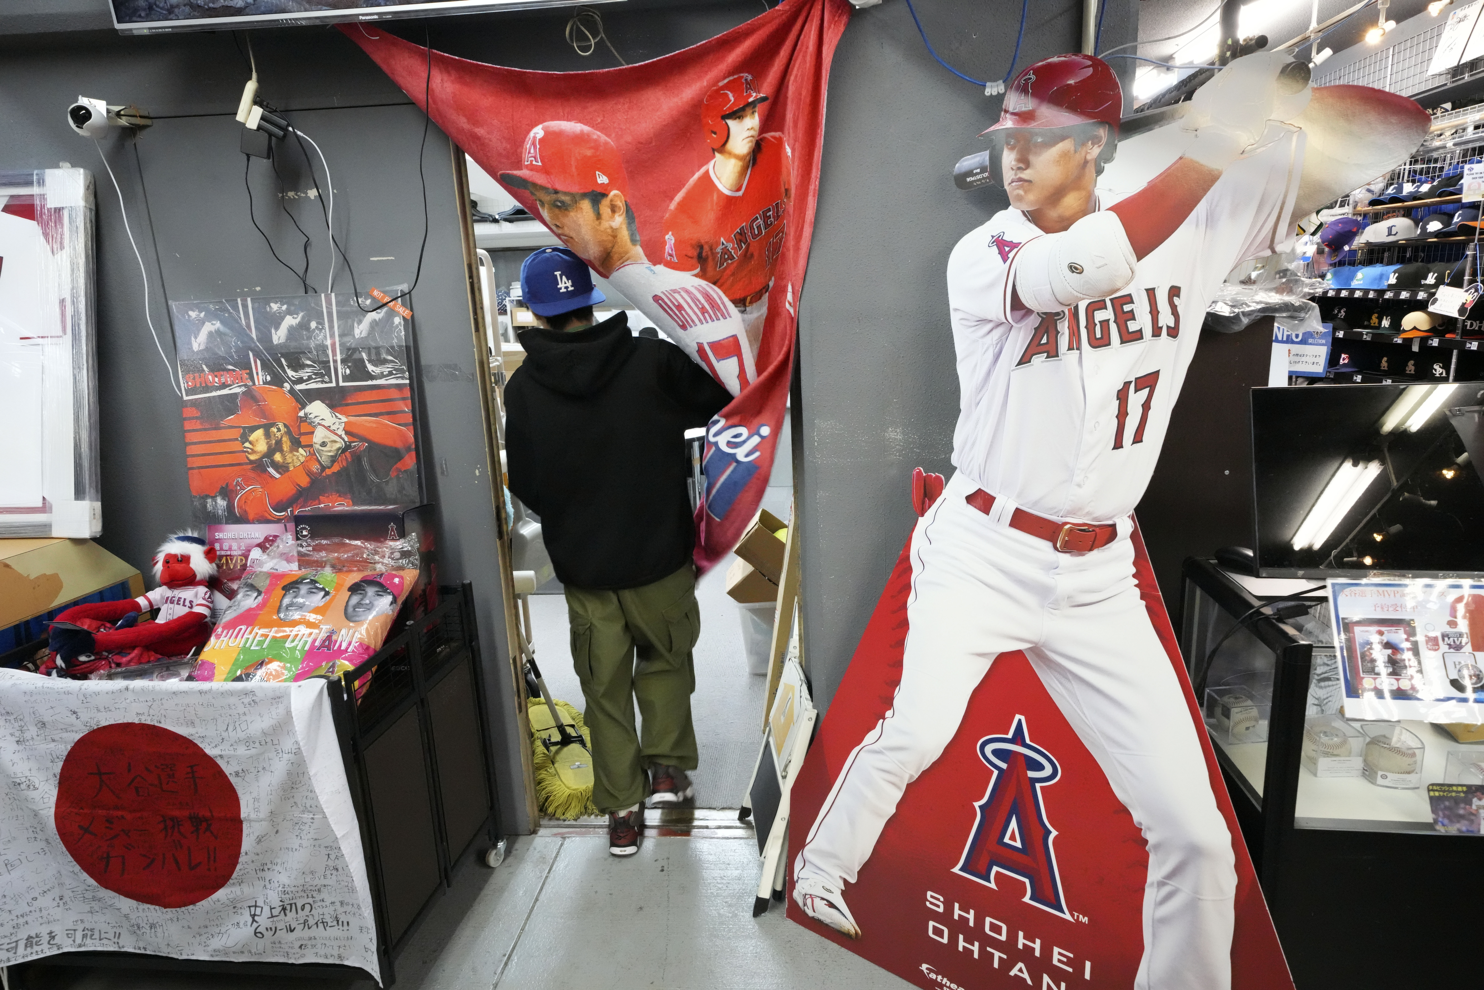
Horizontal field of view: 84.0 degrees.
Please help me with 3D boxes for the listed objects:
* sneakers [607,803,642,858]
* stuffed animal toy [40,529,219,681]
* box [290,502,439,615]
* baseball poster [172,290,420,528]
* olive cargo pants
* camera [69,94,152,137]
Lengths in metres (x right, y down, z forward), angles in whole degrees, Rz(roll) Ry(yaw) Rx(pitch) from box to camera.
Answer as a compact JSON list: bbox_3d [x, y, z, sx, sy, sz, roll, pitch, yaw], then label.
[{"bbox_3d":[-0.346,0.955,2.518,0.097,0.122,0.285,-3,13,-4],"label":"sneakers"},{"bbox_3d":[-1.412,0.257,1.940,0.190,0.260,0.270,1,13,16],"label":"stuffed animal toy"},{"bbox_3d":[-0.951,0.202,2.123,0.285,0.330,0.145,0,6,10],"label":"box"},{"bbox_3d":[-1.151,-0.181,2.158,0.605,0.670,0.030,-5,0,2],"label":"baseball poster"},{"bbox_3d":[-0.317,0.508,2.407,0.380,0.780,0.330,-3,13,0],"label":"olive cargo pants"},{"bbox_3d":[-1.530,-0.912,1.998,0.080,0.085,0.180,-3,13,-3],"label":"camera"}]

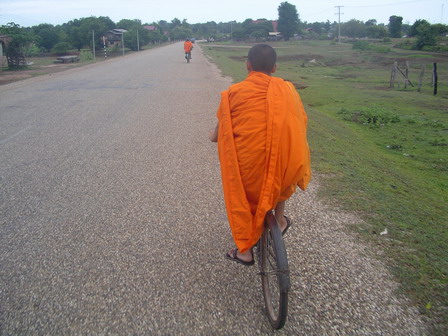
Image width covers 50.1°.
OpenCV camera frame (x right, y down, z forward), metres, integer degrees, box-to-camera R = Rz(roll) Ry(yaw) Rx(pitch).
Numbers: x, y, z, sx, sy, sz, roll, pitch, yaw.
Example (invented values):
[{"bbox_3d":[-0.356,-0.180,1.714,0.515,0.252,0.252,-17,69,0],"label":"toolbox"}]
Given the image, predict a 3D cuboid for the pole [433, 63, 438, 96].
[{"bbox_3d":[6.765,-2.825,15.308,0.100,1.031,0.100,2,15,24],"label":"pole"}]

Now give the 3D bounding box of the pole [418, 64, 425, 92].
[{"bbox_3d":[6.774,-3.072,16.419,0.100,0.924,0.100,10,18,20],"label":"pole"}]

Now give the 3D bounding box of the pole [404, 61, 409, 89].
[{"bbox_3d":[6.701,-3.406,17.556,0.085,0.974,0.085,5,16,20],"label":"pole"}]

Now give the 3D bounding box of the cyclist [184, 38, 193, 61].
[{"bbox_3d":[-2.256,-7.612,30.606,0.550,1.330,0.780,-2,15,-3],"label":"cyclist"}]

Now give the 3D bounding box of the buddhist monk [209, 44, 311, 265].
[{"bbox_3d":[0.217,-0.055,2.886,0.570,1.350,0.750,-2,15,-3],"label":"buddhist monk"}]

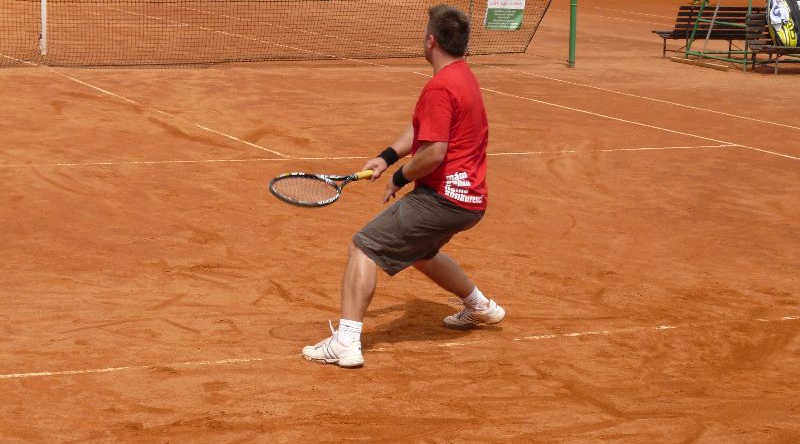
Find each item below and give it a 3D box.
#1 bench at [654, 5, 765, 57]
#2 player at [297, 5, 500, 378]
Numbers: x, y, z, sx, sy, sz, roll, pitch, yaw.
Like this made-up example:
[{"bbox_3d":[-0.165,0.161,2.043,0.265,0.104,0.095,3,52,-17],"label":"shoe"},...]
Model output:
[{"bbox_3d":[4.071,-2.479,24.495,1.450,0.730,0.600,-3,11,-27],"label":"bench"},{"bbox_3d":[0.070,-0.205,8.170,0.720,1.480,1.120,7,11,26],"label":"player"}]

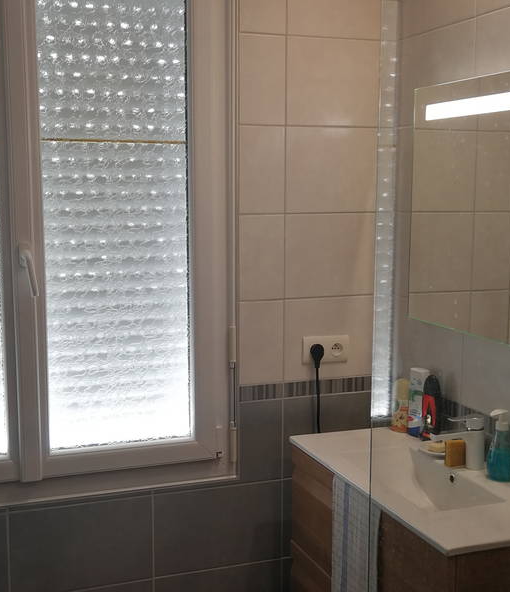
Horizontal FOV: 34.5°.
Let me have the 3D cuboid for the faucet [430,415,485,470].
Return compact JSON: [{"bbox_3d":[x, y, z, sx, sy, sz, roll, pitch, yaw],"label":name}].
[{"bbox_3d":[0.516,0.372,2.080,0.152,0.138,0.048,-3,8,-20],"label":"faucet"}]

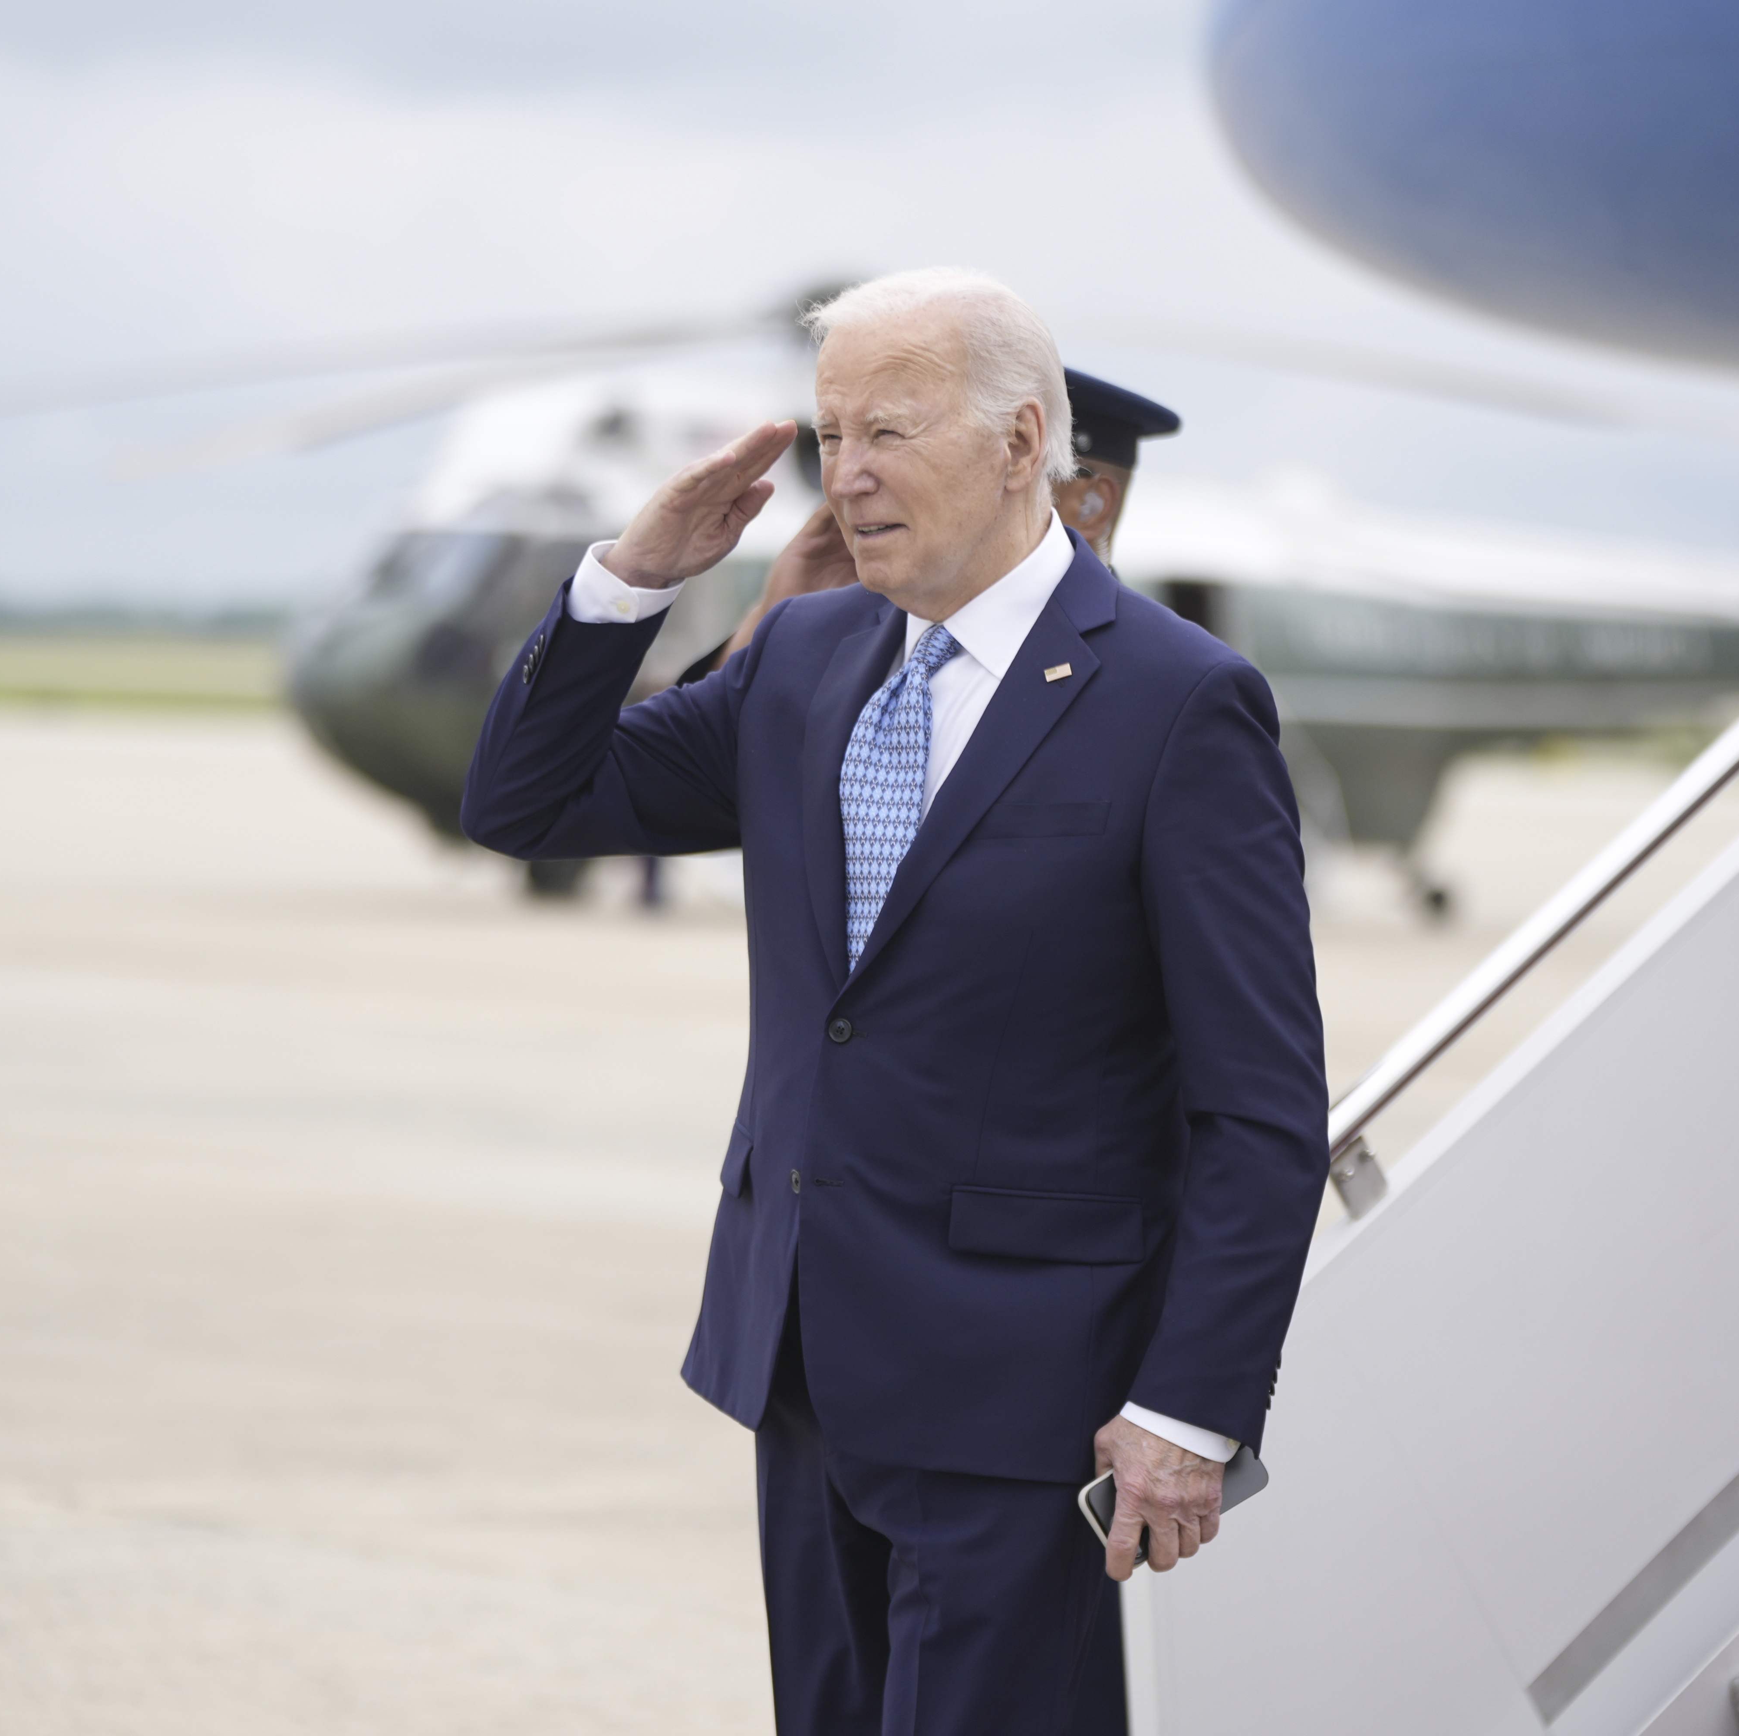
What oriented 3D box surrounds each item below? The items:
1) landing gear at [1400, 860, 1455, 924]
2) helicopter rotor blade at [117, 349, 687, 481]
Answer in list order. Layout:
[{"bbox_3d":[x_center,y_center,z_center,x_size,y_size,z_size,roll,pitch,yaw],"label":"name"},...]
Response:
[{"bbox_3d":[4.422,0.186,70.000,0.500,0.520,0.240,1,2,-35],"label":"landing gear"},{"bbox_3d":[-2.753,-3.414,62.555,0.460,0.220,8.690,3,11,32],"label":"helicopter rotor blade"}]

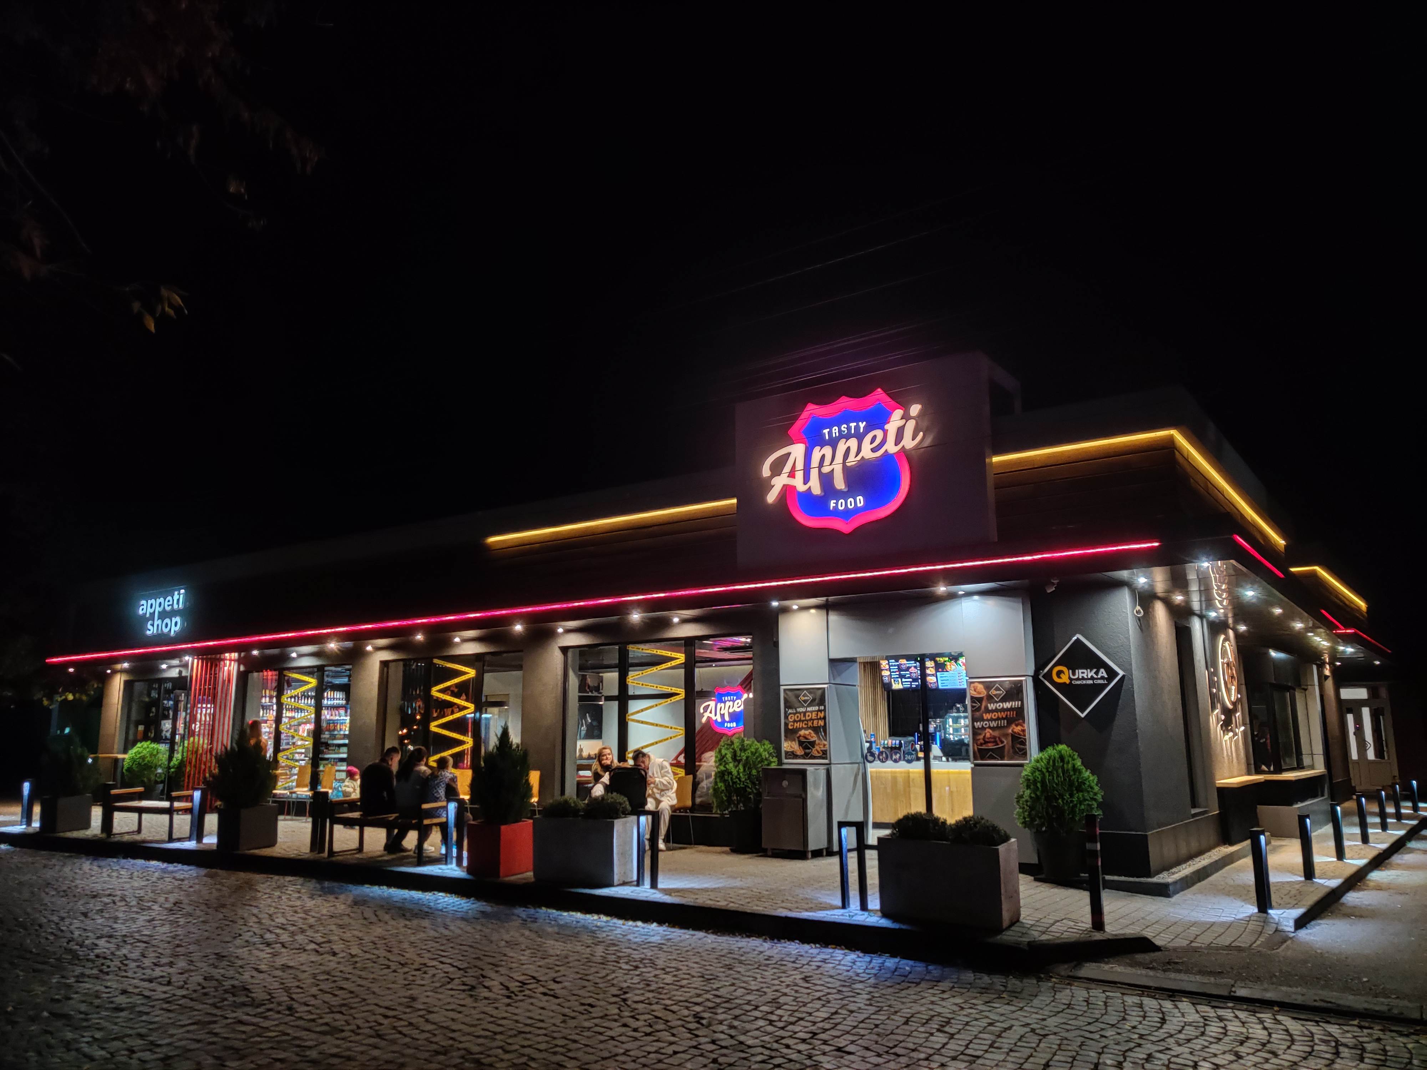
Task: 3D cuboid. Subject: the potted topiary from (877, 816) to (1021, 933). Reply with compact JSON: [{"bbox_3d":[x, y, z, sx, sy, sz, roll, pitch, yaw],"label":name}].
[{"bbox_3d":[1.823,2.579,8.685,0.975,0.775,0.460,-8,-14,34],"label":"potted topiary"}]

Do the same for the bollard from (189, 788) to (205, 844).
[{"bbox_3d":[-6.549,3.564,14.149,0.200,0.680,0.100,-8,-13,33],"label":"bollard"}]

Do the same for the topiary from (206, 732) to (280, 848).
[{"bbox_3d":[-5.669,3.085,13.510,0.700,1.359,0.700,-8,-14,33],"label":"topiary"}]

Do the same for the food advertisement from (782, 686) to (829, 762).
[{"bbox_3d":[1.100,2.256,13.250,0.635,0.910,0.040,-8,-14,33],"label":"food advertisement"}]

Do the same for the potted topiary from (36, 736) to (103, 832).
[{"bbox_3d":[-9.733,3.756,16.919,0.769,1.458,0.769,-8,-13,36],"label":"potted topiary"}]

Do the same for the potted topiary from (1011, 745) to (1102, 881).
[{"bbox_3d":[3.303,2.643,10.731,0.900,1.250,0.880,-8,-13,33],"label":"potted topiary"}]

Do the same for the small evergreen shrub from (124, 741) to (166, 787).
[{"bbox_3d":[-10.233,4.138,20.053,0.730,0.840,0.730,-8,-14,33],"label":"small evergreen shrub"}]

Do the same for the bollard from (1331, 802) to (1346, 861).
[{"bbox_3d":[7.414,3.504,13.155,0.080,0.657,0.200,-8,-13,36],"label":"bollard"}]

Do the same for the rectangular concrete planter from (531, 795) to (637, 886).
[{"bbox_3d":[-1.236,3.000,11.085,0.891,0.851,0.567,-5,-11,25],"label":"rectangular concrete planter"}]

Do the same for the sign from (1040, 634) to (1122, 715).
[{"bbox_3d":[3.846,1.469,11.612,0.906,0.877,0.060,-8,-13,36],"label":"sign"}]

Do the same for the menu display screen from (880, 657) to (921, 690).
[{"bbox_3d":[3.249,2.360,18.861,0.857,0.557,0.060,-8,3,36],"label":"menu display screen"}]

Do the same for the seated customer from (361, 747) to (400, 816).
[{"bbox_3d":[-3.779,3.073,12.912,0.520,1.230,0.760,-6,-12,28],"label":"seated customer"}]

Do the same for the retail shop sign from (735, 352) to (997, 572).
[{"bbox_3d":[1.531,-0.690,11.932,2.940,1.962,0.220,-8,-13,33],"label":"retail shop sign"}]

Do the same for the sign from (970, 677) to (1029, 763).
[{"bbox_3d":[3.087,1.998,11.983,0.654,0.906,0.040,-8,-13,36],"label":"sign"}]

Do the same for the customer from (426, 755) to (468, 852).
[{"bbox_3d":[-2.992,3.039,12.435,0.390,1.126,0.620,-8,-14,33],"label":"customer"}]

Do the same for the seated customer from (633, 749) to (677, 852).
[{"bbox_3d":[-0.697,3.307,13.970,0.520,1.200,0.760,-8,-13,33],"label":"seated customer"}]

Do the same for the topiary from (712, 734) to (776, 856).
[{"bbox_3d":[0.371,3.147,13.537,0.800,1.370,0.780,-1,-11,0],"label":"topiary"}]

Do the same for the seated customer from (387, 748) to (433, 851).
[{"bbox_3d":[-3.366,3.045,12.721,0.480,1.220,0.760,-6,-12,28],"label":"seated customer"}]

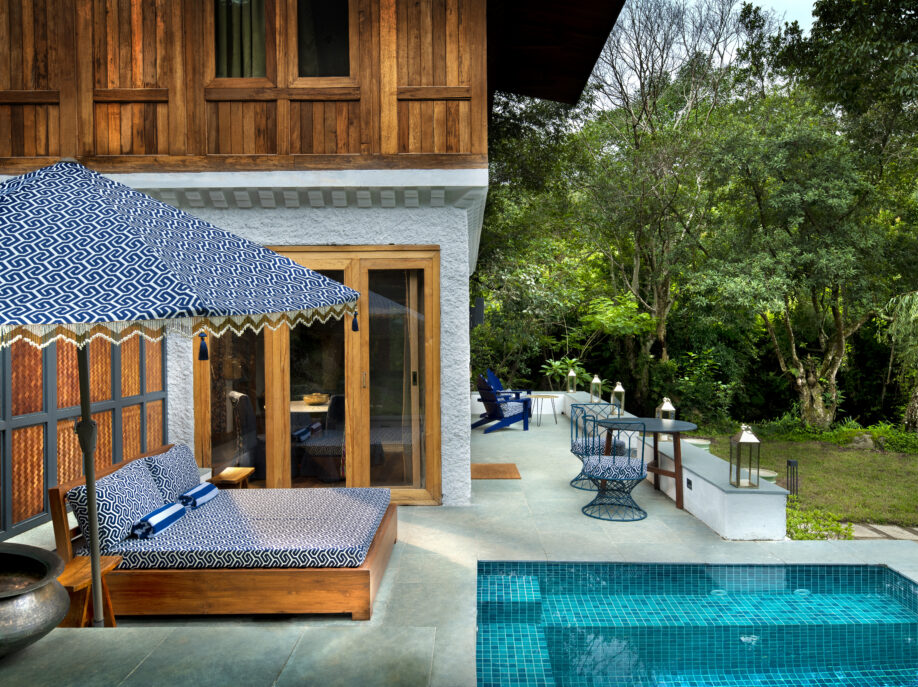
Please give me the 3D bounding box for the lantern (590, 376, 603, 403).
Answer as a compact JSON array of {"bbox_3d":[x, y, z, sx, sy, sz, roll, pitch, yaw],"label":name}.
[{"bbox_3d":[2.487,0.813,12.502,0.172,0.505,0.172,0,1,0],"label":"lantern"}]

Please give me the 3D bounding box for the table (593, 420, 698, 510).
[{"bbox_3d":[1.870,1.190,6.951,1.010,0.755,1.010,0,1,0],"label":"table"}]

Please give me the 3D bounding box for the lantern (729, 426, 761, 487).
[{"bbox_3d":[2.367,0.925,5.713,0.180,0.520,0.180,0,1,0],"label":"lantern"}]

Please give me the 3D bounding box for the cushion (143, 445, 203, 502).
[{"bbox_3d":[-2.138,1.001,5.154,0.190,0.470,0.670,-25,1,1],"label":"cushion"}]

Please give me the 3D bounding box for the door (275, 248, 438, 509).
[{"bbox_3d":[-0.965,0.315,6.676,1.587,2.501,0.120,0,1,1],"label":"door"}]

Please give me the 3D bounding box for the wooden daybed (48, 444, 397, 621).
[{"bbox_3d":[-1.463,1.231,4.801,1.900,0.770,1.530,0,1,0],"label":"wooden daybed"}]

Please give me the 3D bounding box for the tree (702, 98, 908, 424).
[{"bbox_3d":[6.171,-1.522,12.300,3.550,6.100,3.400,0,1,1],"label":"tree"}]

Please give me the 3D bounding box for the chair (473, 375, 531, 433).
[{"bbox_3d":[0.684,1.006,11.866,0.900,0.960,0.760,-1,1,-25],"label":"chair"}]

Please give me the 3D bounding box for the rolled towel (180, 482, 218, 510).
[{"bbox_3d":[-1.870,1.105,4.945,0.128,0.115,0.400,0,0,2],"label":"rolled towel"}]

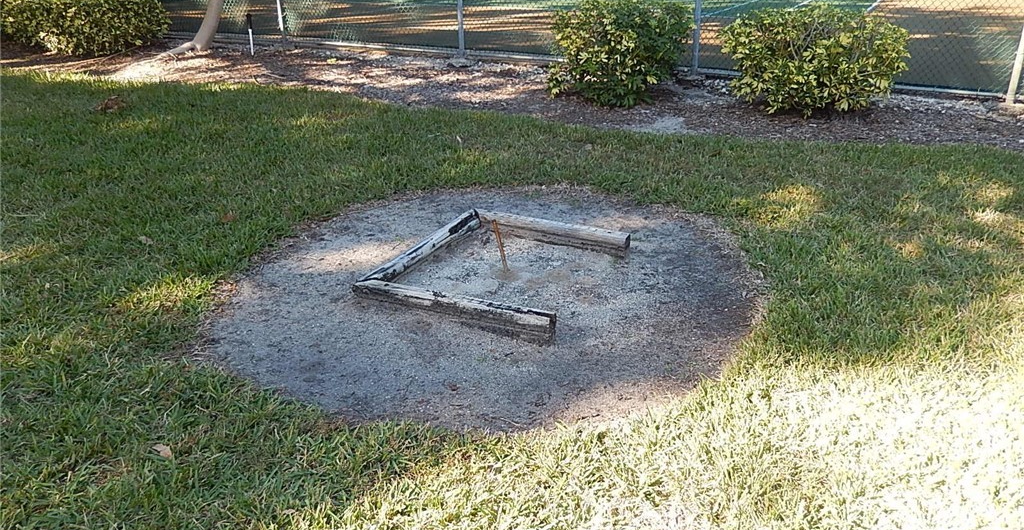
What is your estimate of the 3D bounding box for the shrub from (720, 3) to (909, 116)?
[{"bbox_3d":[2.765,-1.932,6.860,1.620,0.885,1.200,12,26,25],"label":"shrub"}]

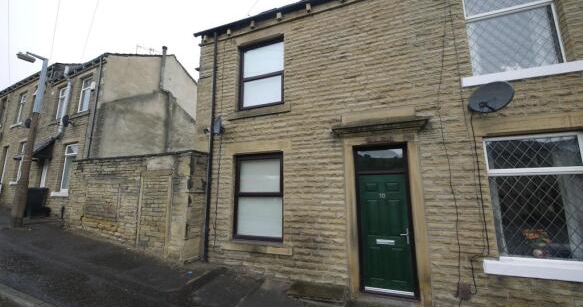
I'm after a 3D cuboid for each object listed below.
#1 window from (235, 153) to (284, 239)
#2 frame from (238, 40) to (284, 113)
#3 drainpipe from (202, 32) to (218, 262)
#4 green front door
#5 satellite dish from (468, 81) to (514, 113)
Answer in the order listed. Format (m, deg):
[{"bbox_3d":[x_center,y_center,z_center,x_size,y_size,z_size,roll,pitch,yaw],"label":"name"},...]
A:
[{"bbox_3d":[-0.707,0.933,5.091,1.188,1.820,0.080,-4,-9,20],"label":"window"},{"bbox_3d":[-0.687,-1.833,5.506,1.179,1.606,0.080,-4,-9,20],"label":"frame"},{"bbox_3d":[-1.889,-0.356,5.556,0.085,5.472,0.090,-4,-9,20],"label":"drainpipe"},{"bbox_3d":[1.636,1.351,4.132,0.807,1.970,0.060,-4,-9,20],"label":"green front door"},{"bbox_3d":[2.907,-0.828,3.470,0.320,0.470,0.565,5,-10,-30],"label":"satellite dish"}]

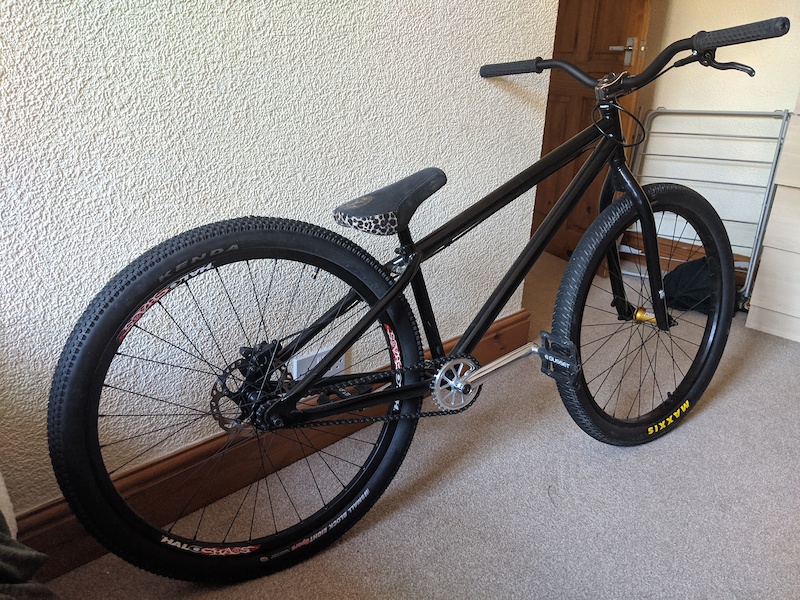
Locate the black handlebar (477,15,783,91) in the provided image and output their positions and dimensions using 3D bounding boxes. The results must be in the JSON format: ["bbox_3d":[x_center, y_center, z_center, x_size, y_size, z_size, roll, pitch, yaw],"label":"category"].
[{"bbox_3d":[0.446,-0.503,1.349,0.088,0.088,0.773,-10,17,-31],"label":"black handlebar"}]

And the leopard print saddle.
[{"bbox_3d":[-0.001,-0.179,1.167,0.240,0.072,0.132,-29,23,-21],"label":"leopard print saddle"}]

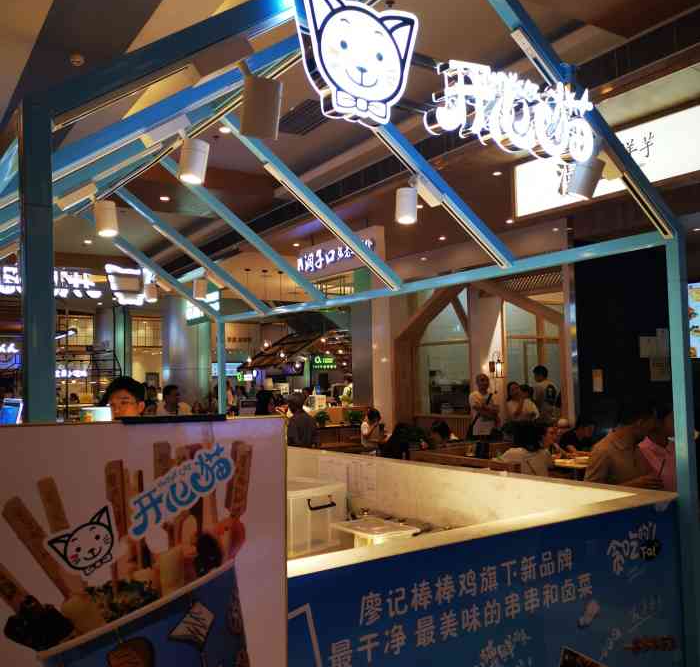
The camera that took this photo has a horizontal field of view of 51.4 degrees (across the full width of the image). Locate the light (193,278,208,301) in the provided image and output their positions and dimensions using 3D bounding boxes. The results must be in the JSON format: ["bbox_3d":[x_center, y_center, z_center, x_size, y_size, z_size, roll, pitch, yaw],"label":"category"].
[{"bbox_3d":[-0.978,-0.289,4.777,0.085,0.140,0.085,1,-4,-35],"label":"light"}]

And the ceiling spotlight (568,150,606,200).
[{"bbox_3d":[0.779,-0.516,2.392,0.084,0.137,0.084,18,3,-1],"label":"ceiling spotlight"}]

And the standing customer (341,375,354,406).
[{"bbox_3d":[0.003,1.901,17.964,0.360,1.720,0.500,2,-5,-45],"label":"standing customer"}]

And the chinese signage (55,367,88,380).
[{"bbox_3d":[-8.388,1.224,22.000,1.000,0.260,0.080,1,-4,-31],"label":"chinese signage"}]

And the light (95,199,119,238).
[{"bbox_3d":[-0.993,-0.470,2.973,0.084,0.140,0.084,0,-14,-35],"label":"light"}]

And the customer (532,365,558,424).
[{"bbox_3d":[3.023,1.373,11.166,0.480,1.750,0.300,0,-4,-17],"label":"customer"}]

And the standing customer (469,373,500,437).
[{"bbox_3d":[2.045,1.437,10.970,0.500,1.650,0.320,-1,-4,-6],"label":"standing customer"}]

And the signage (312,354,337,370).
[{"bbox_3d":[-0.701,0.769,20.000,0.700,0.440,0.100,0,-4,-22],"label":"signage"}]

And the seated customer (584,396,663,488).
[{"bbox_3d":[2.047,1.228,5.376,0.720,1.360,0.520,0,-4,-22],"label":"seated customer"}]

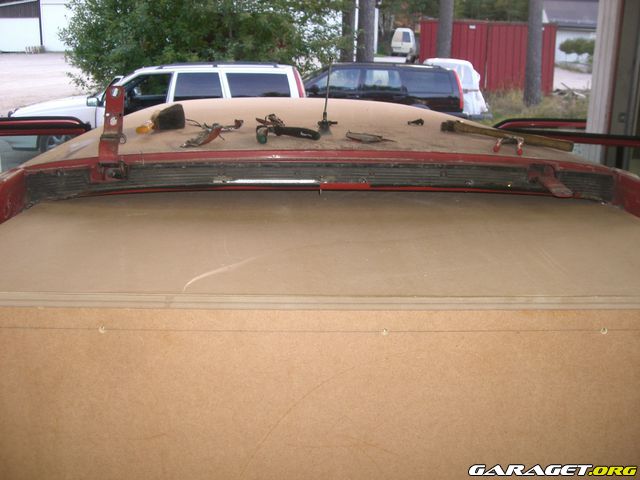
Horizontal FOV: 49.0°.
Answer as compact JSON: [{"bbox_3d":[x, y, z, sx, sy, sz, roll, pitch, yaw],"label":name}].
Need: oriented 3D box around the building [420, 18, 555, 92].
[{"bbox_3d":[6.747,-7.454,28.648,4.900,2.600,4.900,4,16,12],"label":"building"}]

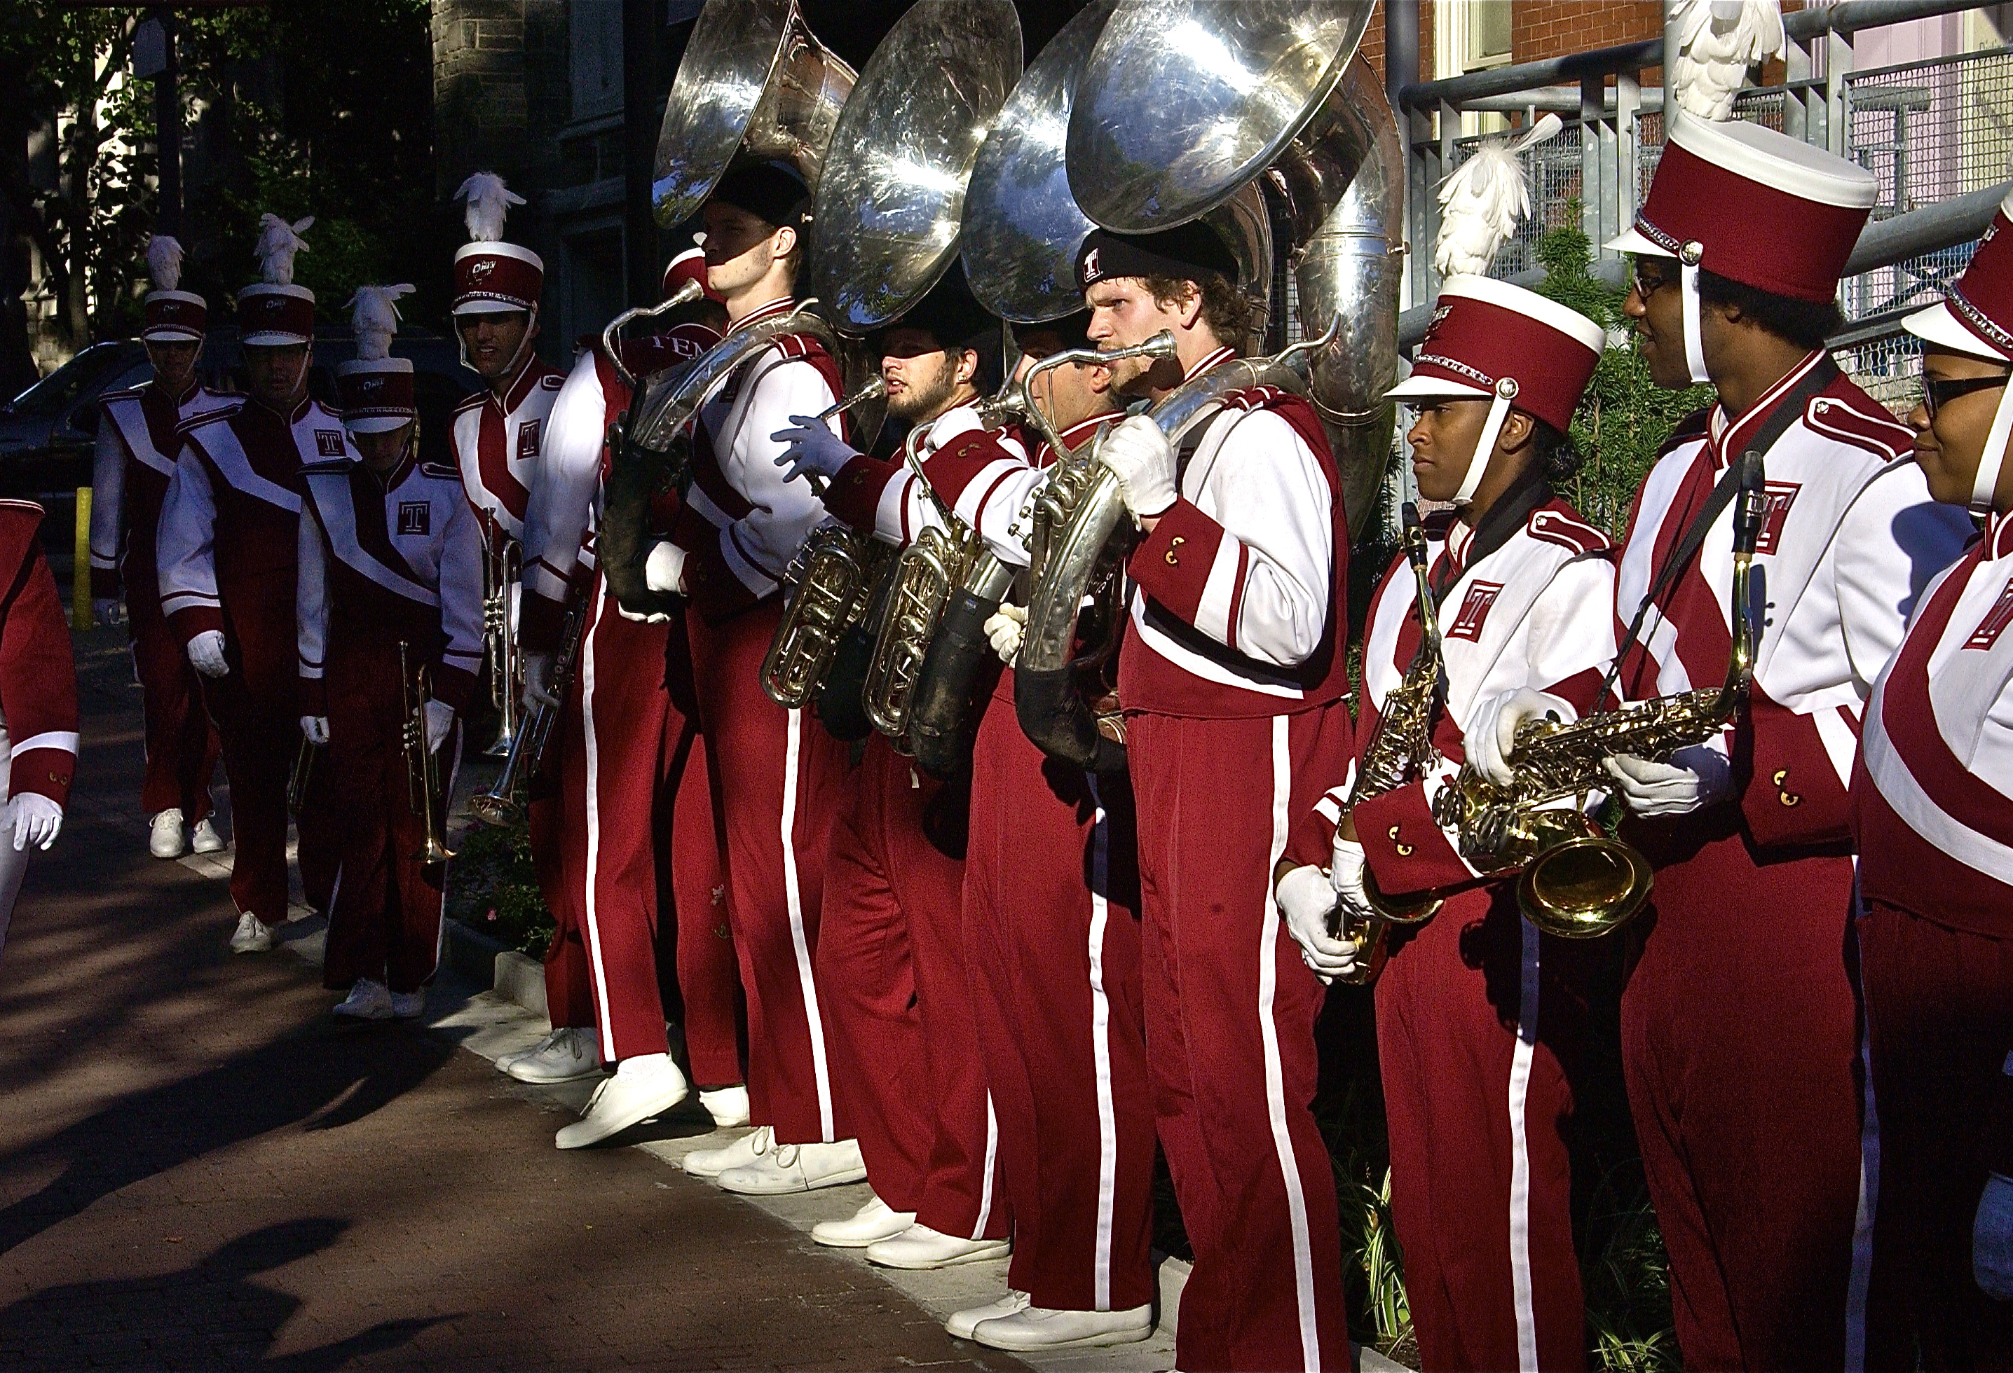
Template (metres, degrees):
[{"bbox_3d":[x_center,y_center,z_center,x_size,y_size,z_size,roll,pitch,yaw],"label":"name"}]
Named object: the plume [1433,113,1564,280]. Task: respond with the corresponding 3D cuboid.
[{"bbox_3d":[0.662,-0.662,7.380,0.160,0.230,0.150,16,-3,-26],"label":"plume"}]

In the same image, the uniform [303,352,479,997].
[{"bbox_3d":[-1.502,-0.090,13.161,0.470,1.760,0.360,-1,5,-3],"label":"uniform"}]

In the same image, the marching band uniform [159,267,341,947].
[{"bbox_3d":[-2.048,-0.222,14.720,0.520,1.797,0.520,-2,5,-8],"label":"marching band uniform"}]

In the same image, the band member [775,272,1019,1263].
[{"bbox_3d":[-0.194,0.138,9.844,0.480,1.786,0.500,-3,5,-20],"label":"band member"}]

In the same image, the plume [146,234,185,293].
[{"bbox_3d":[-2.602,-1.308,16.738,0.115,0.185,0.115,-1,5,-7],"label":"plume"}]

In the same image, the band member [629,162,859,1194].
[{"bbox_3d":[-0.495,-0.030,10.669,0.420,2.001,0.500,-2,5,-18],"label":"band member"}]

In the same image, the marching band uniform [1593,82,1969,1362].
[{"bbox_3d":[0.906,0.287,6.593,0.480,1.964,0.540,-4,5,-32],"label":"marching band uniform"}]

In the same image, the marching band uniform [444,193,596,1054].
[{"bbox_3d":[-1.060,-0.141,12.107,0.380,2.014,0.480,-3,5,-30],"label":"marching band uniform"}]

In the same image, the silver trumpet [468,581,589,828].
[{"bbox_3d":[-0.950,0.015,10.930,0.125,0.530,0.160,19,-24,0],"label":"silver trumpet"}]

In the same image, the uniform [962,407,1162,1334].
[{"bbox_3d":[0.085,0.221,9.074,0.480,1.733,0.500,-2,5,-16],"label":"uniform"}]

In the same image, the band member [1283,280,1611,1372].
[{"bbox_3d":[0.609,0.318,7.500,0.460,1.771,0.480,-3,5,-26],"label":"band member"}]

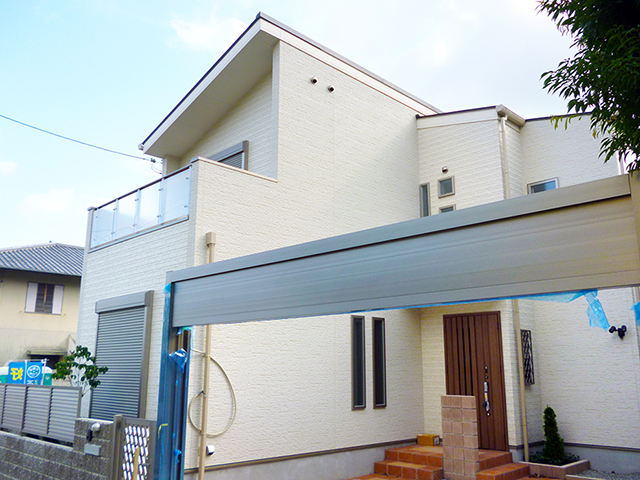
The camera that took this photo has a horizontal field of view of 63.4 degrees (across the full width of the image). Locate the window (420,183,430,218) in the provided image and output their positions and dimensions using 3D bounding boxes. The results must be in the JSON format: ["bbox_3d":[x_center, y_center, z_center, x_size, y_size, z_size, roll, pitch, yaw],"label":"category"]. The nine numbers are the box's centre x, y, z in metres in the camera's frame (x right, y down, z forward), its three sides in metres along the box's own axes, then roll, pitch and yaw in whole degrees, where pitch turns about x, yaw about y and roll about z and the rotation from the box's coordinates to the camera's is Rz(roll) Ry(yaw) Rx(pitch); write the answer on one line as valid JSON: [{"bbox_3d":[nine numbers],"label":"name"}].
[{"bbox_3d":[2.208,-0.713,10.778,0.090,0.950,0.260,12,-17,-43],"label":"window"}]

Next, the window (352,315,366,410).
[{"bbox_3d":[0.674,2.112,8.928,0.340,1.570,0.090,12,-17,-43],"label":"window"}]

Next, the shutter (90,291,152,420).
[{"bbox_3d":[-3.139,1.973,8.058,0.150,2.140,1.850,12,-17,-43],"label":"shutter"}]

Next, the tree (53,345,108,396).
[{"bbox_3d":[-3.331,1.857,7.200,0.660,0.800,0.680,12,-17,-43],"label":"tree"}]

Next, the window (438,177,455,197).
[{"bbox_3d":[2.552,-1.066,10.468,0.090,0.385,0.380,12,-17,-43],"label":"window"}]

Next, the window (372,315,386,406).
[{"bbox_3d":[1.079,2.205,9.311,0.340,1.570,0.090,12,-17,-43],"label":"window"}]

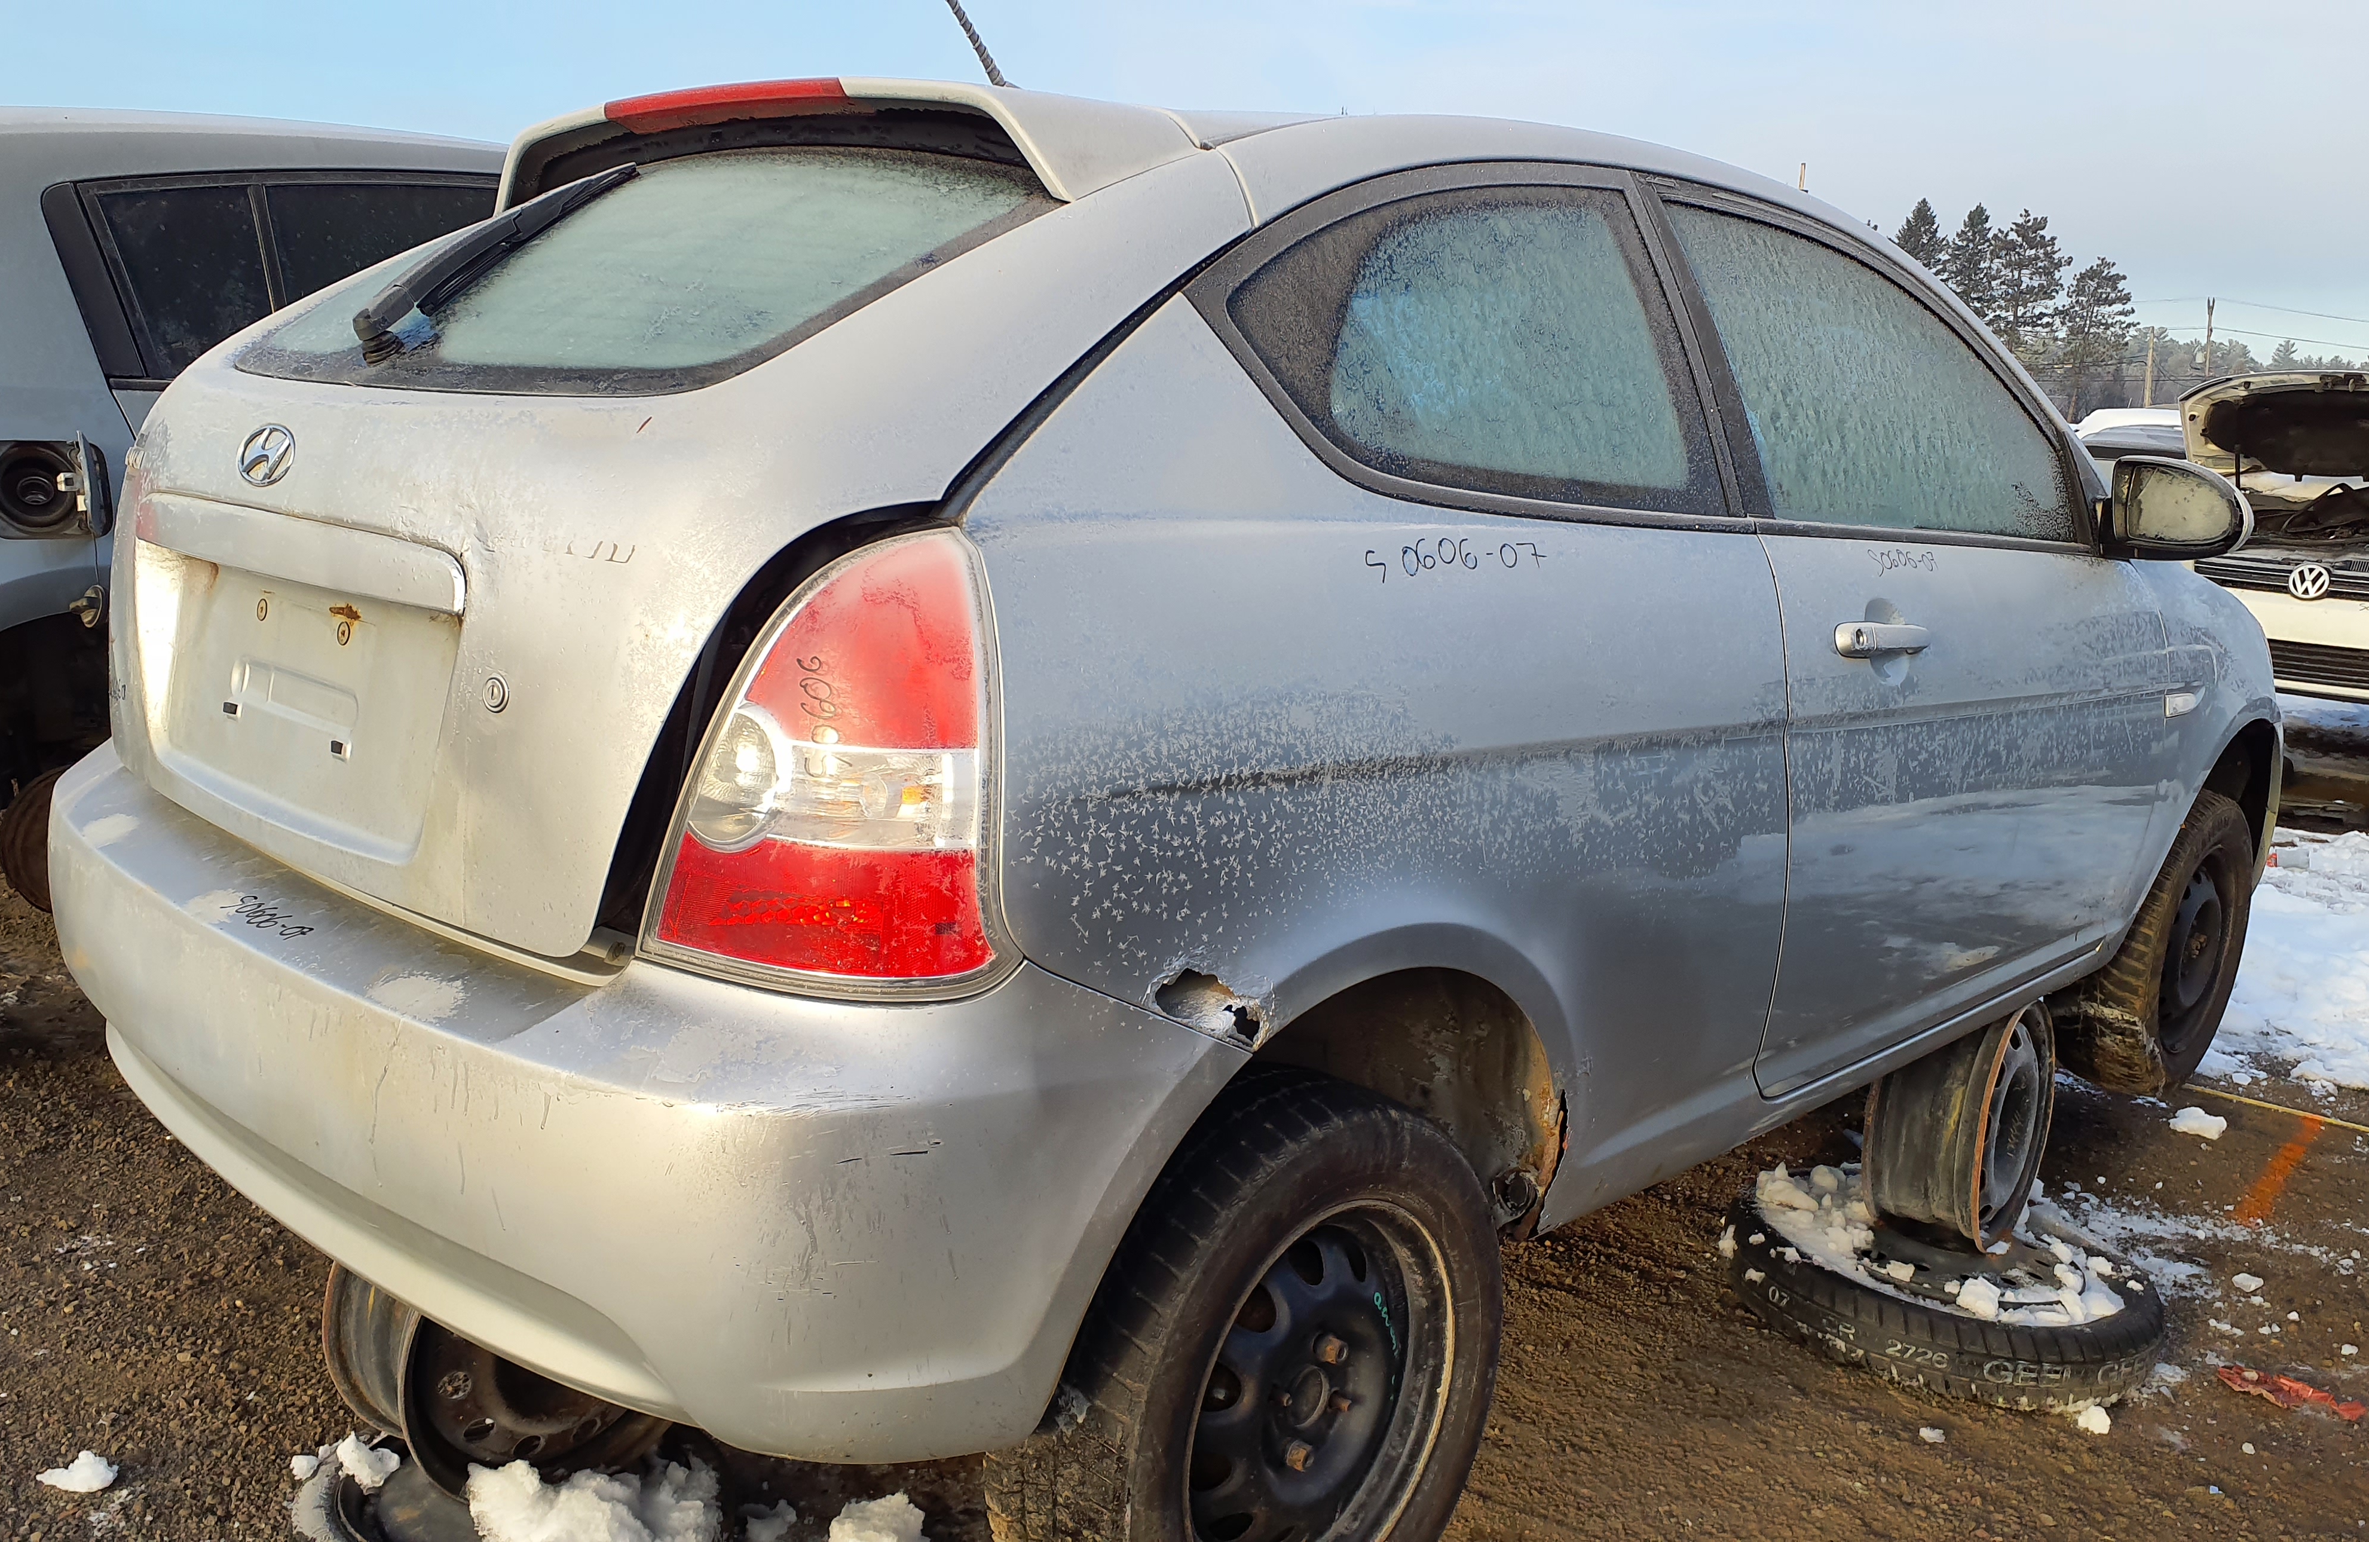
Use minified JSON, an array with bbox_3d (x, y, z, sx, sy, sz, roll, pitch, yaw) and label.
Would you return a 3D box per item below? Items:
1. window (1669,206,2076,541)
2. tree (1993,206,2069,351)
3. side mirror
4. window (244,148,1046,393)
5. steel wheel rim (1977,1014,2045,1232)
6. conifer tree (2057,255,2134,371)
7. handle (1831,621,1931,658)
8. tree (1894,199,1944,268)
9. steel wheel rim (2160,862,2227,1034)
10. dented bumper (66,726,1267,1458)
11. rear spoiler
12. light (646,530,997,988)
[{"bbox_3d":[0.954,-0.510,2.431,0.960,0.410,0.060,-8,-7,-44],"label":"window"},{"bbox_3d":[44.025,-23.904,95.000,4.438,11.220,4.438,5,13,24],"label":"tree"},{"bbox_3d":[1.452,-0.381,2.658,0.130,0.150,0.210,-8,16,-44],"label":"side mirror"},{"bbox_3d":[-0.591,-0.524,1.875,1.110,0.080,0.540,14,46,44],"label":"window"},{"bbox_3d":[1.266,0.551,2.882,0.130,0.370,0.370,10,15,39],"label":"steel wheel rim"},{"bbox_3d":[47.556,-22.593,95.000,3.833,8.750,3.833,6,13,25],"label":"conifer tree"},{"bbox_3d":[0.843,-0.158,2.179,0.225,0.042,0.050,-8,16,-44],"label":"handle"},{"bbox_3d":[38.579,-24.257,95.000,4.236,11.529,4.236,5,12,21],"label":"tree"},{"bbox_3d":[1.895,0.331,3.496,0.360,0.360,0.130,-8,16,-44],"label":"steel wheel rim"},{"bbox_3d":[-0.745,0.213,1.907,0.570,0.430,1.690,-8,16,-44],"label":"dented bumper"},{"bbox_3d":[-0.406,-0.677,2.021,0.310,0.150,1.130,-8,16,-44],"label":"rear spoiler"},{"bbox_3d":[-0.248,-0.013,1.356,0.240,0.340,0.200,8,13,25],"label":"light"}]

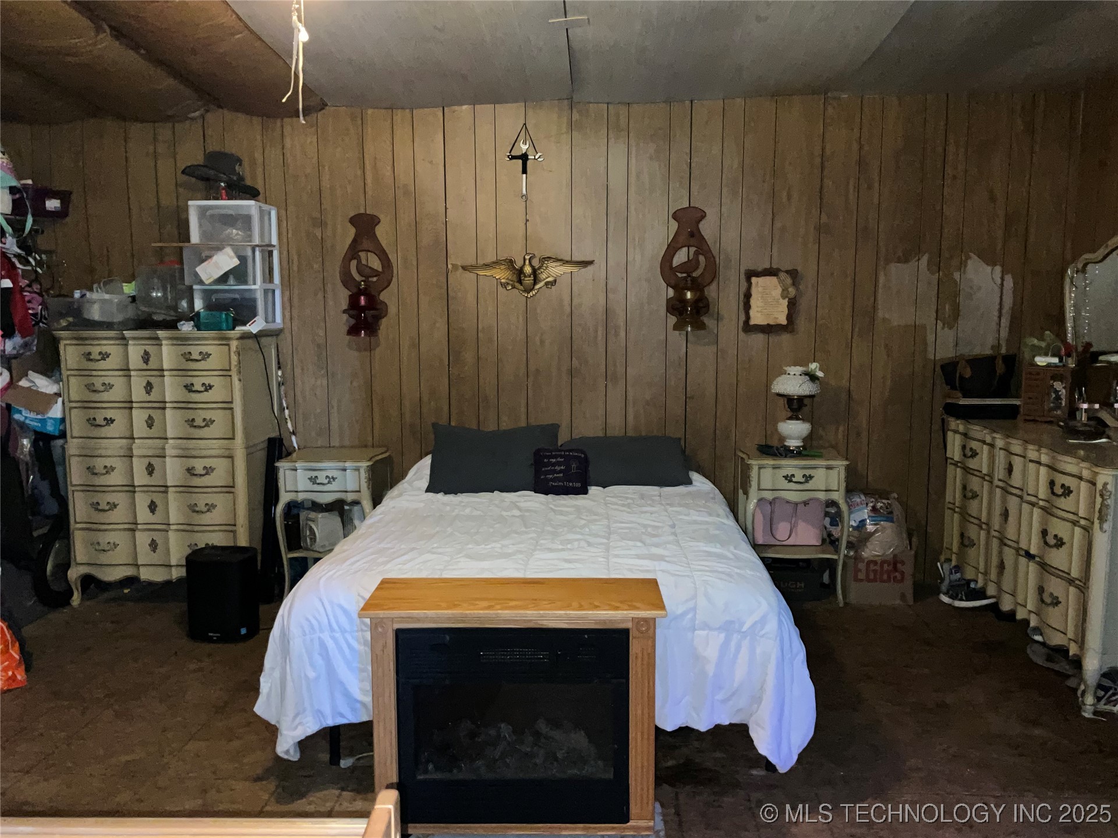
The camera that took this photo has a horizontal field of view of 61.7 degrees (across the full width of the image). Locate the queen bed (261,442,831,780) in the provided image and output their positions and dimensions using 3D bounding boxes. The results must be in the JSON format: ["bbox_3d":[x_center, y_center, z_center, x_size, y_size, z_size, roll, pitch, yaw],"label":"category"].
[{"bbox_3d":[-0.029,0.624,3.838,1.640,0.690,2.070,0,7,3],"label":"queen bed"}]

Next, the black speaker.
[{"bbox_3d":[-1.466,0.759,4.092,0.250,0.365,0.230,2,7,14],"label":"black speaker"}]

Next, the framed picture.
[{"bbox_3d":[1.054,-0.589,4.663,0.275,0.325,0.030,0,7,4],"label":"framed picture"}]

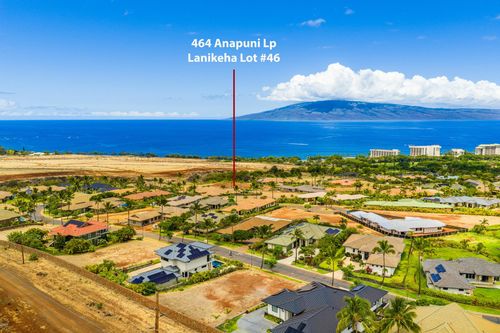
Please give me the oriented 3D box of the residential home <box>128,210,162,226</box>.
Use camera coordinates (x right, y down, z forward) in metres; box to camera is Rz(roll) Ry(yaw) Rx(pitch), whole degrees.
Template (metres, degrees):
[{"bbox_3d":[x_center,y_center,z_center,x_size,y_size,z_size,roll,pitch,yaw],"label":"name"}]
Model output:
[{"bbox_3d":[-52.487,25.693,194.959,9.300,4.400,16.500,2,7,17],"label":"residential home"}]

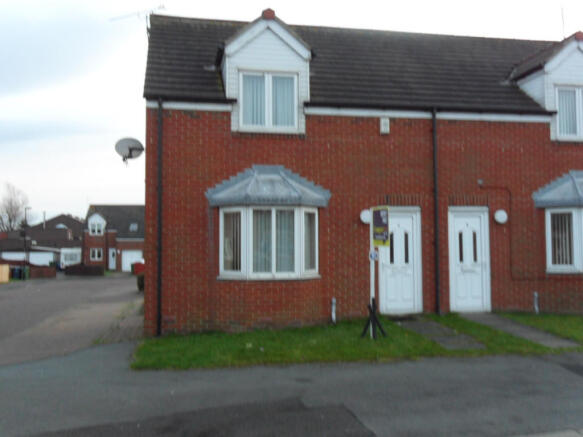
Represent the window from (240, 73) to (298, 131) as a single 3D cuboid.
[{"bbox_3d":[-0.414,-2.199,11.887,1.140,1.160,0.090,0,-3,-13],"label":"window"}]

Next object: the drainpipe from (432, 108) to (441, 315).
[{"bbox_3d":[2.898,-0.162,12.472,0.084,4.120,0.090,0,-3,-13],"label":"drainpipe"}]

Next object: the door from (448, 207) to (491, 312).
[{"bbox_3d":[3.624,0.836,12.707,0.905,2.135,0.090,0,-3,-13],"label":"door"}]

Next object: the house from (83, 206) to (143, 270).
[{"bbox_3d":[-16.817,1.968,61.904,6.600,6.600,8.000,0,-3,-11],"label":"house"}]

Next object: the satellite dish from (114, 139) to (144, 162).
[{"bbox_3d":[-3.202,-1.343,12.300,0.550,0.450,0.300,1,-3,-33],"label":"satellite dish"}]

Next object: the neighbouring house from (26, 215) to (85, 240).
[{"bbox_3d":[-27.607,2.840,76.660,7.600,6.400,8.000,0,-3,-8],"label":"neighbouring house"}]

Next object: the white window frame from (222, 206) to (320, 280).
[{"bbox_3d":[-0.364,0.458,11.551,1.930,1.350,0.480,0,-3,-13],"label":"white window frame"}]

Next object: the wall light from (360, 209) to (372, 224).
[{"bbox_3d":[1.500,-0.036,12.147,0.280,0.285,0.115,0,-3,-13],"label":"wall light"}]

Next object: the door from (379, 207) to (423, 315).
[{"bbox_3d":[2.156,0.822,12.365,0.900,2.110,0.090,0,-3,-13],"label":"door"}]

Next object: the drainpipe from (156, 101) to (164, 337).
[{"bbox_3d":[-2.374,-0.053,11.234,0.084,4.310,0.090,-1,-3,0],"label":"drainpipe"}]

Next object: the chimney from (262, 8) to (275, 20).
[{"bbox_3d":[-0.445,-3.885,11.893,0.228,0.228,0.320,0,-3,-13],"label":"chimney"}]

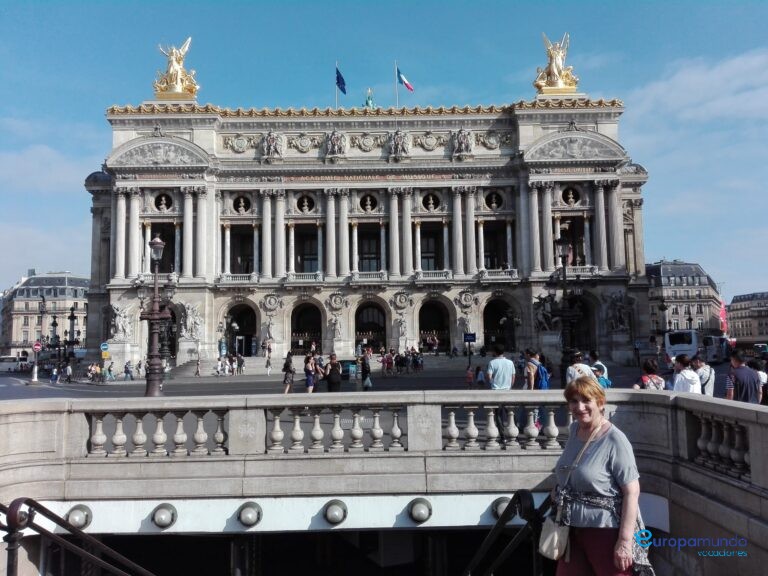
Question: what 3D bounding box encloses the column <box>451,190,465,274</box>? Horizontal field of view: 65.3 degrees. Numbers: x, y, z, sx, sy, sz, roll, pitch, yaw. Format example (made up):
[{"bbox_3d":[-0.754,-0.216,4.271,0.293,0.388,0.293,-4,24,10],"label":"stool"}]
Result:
[{"bbox_3d":[8.715,-6.601,70.304,1.590,10.310,1.400,-1,-4,-1],"label":"column"}]

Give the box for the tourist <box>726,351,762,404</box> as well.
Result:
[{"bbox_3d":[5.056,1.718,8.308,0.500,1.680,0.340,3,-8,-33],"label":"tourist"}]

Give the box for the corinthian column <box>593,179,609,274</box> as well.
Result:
[{"bbox_3d":[24.905,-7.089,68.486,1.380,10.691,1.380,-1,-6,-1],"label":"corinthian column"}]

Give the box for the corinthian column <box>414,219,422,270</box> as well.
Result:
[{"bbox_3d":[3.999,-5.029,70.259,0.850,6.010,0.850,-1,-6,-1],"label":"corinthian column"}]

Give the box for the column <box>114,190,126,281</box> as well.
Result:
[{"bbox_3d":[-27.844,-5.738,63.356,1.250,9.600,1.250,-1,-5,-2],"label":"column"}]

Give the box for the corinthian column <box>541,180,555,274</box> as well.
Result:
[{"bbox_3d":[18.686,-6.991,68.046,1.400,10.461,1.400,-1,-6,0],"label":"corinthian column"}]

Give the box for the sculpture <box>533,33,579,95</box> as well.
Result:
[{"bbox_3d":[20.131,-26.161,69.802,4.800,7.300,3.600,-1,-5,-2],"label":"sculpture"}]

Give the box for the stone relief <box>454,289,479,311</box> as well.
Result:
[{"bbox_3d":[9.504,1.348,68.800,2.820,2.700,0.600,-1,-4,-1],"label":"stone relief"}]

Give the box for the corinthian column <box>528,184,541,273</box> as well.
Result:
[{"bbox_3d":[17.244,-6.823,68.403,1.490,10.150,1.400,-1,-4,-1],"label":"corinthian column"}]

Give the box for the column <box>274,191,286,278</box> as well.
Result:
[{"bbox_3d":[-12.064,-6.367,69.823,1.392,10.604,1.392,-1,-6,-2],"label":"column"}]

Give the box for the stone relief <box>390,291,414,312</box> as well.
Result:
[{"bbox_3d":[2.106,1.534,68.183,2.732,2.510,0.500,-1,-6,0],"label":"stone relief"}]

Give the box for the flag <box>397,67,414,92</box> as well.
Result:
[{"bbox_3d":[2.626,-25.471,73.163,2.202,3.323,0.800,-1,-6,-2],"label":"flag"}]

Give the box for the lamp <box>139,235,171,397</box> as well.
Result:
[{"bbox_3d":[-8.543,1.088,22.396,1.350,6.320,1.000,-1,-4,-1],"label":"lamp"}]

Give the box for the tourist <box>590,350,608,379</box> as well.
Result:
[{"bbox_3d":[4.312,2.087,11.908,0.480,1.680,0.320,3,-8,-33],"label":"tourist"}]

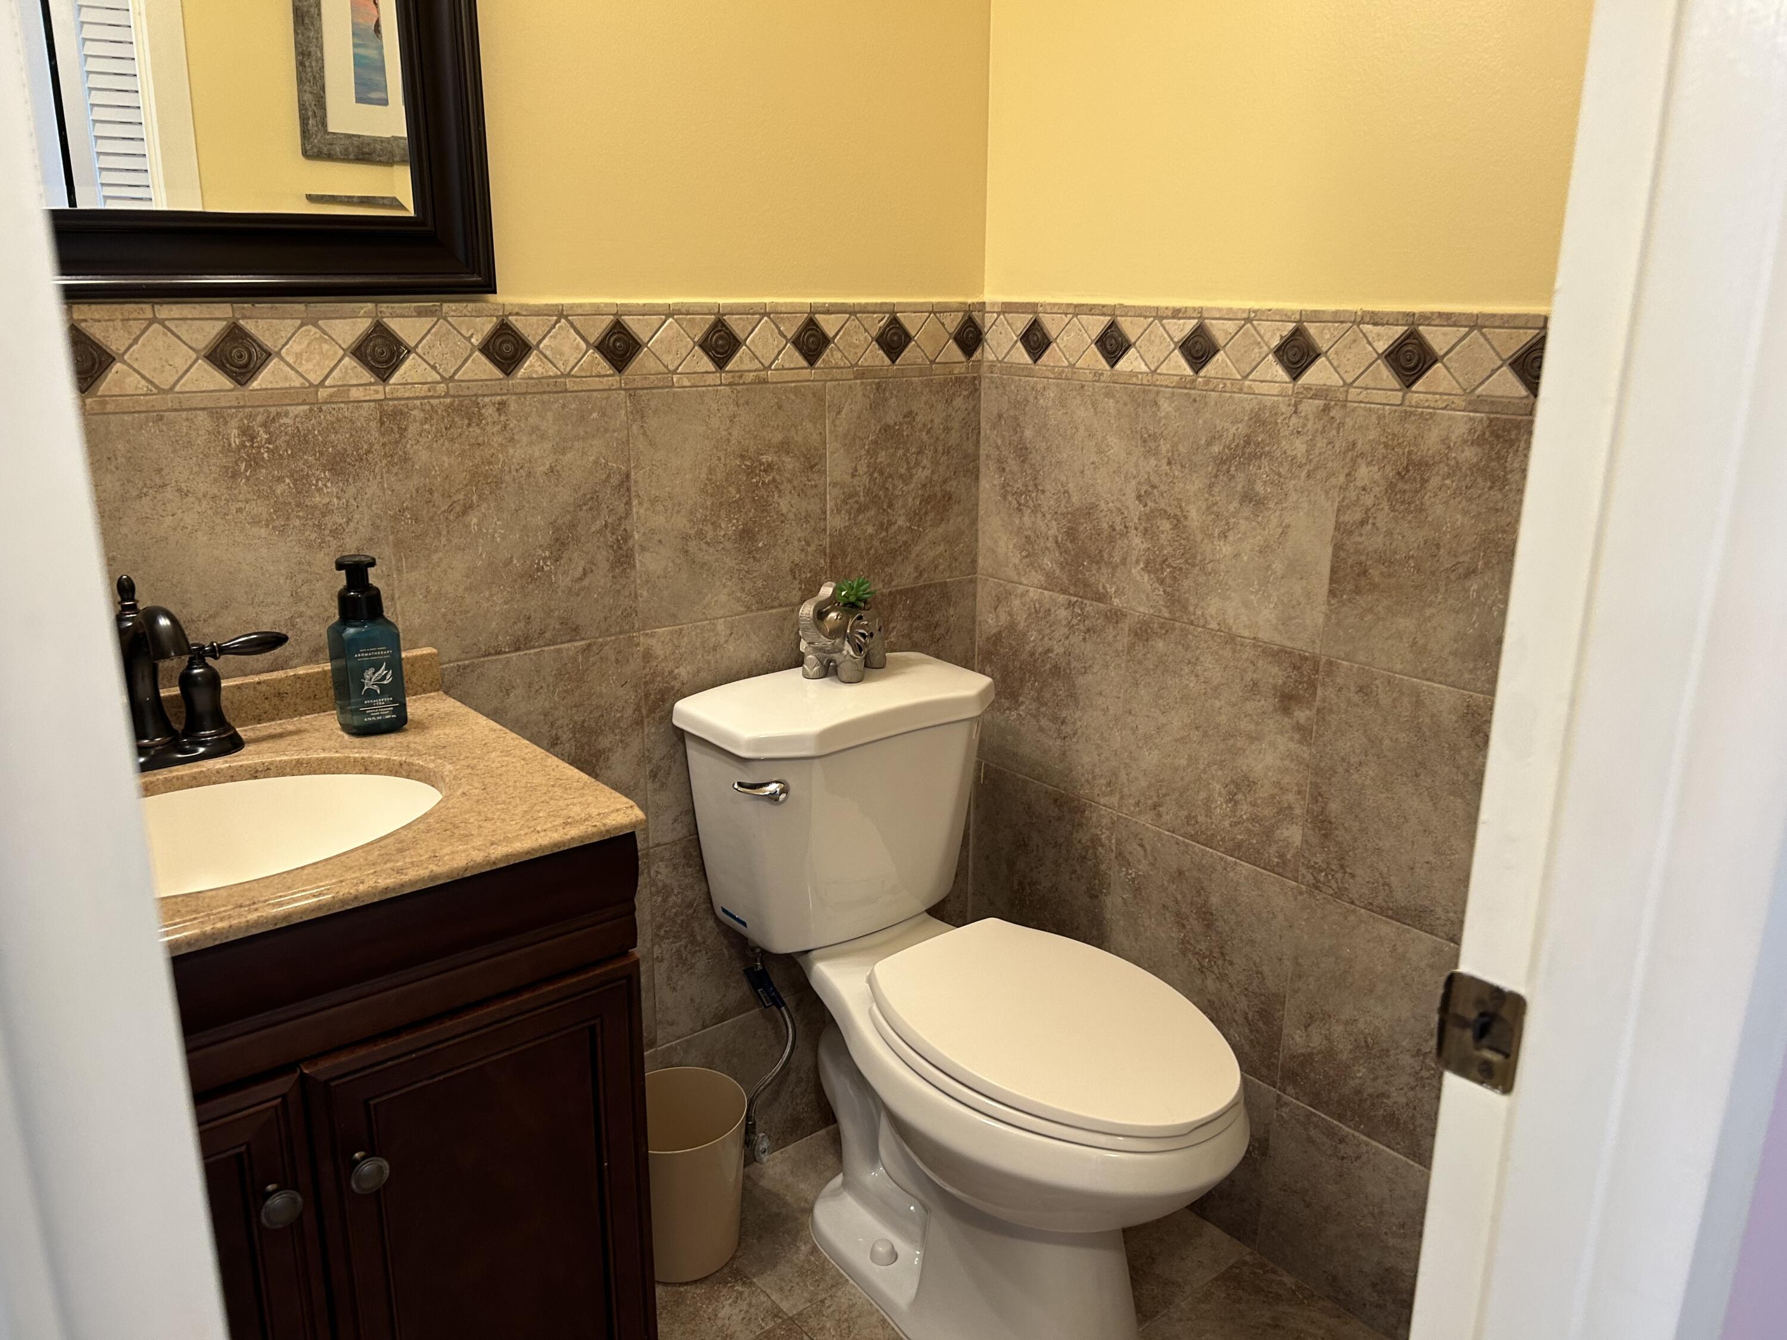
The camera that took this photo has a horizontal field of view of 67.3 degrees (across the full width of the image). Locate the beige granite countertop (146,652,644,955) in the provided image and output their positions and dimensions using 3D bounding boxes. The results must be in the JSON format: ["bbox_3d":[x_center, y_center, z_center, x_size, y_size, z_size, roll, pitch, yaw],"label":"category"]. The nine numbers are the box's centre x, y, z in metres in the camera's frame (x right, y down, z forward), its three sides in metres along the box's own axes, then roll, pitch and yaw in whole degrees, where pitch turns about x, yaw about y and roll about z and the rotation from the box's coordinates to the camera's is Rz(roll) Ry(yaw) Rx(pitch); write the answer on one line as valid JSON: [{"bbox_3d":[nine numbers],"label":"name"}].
[{"bbox_3d":[-0.628,0.115,1.222,0.640,0.081,0.482,-12,20,-38],"label":"beige granite countertop"}]

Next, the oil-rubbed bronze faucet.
[{"bbox_3d":[-0.704,0.011,1.277,0.274,0.186,0.159,-12,20,-38],"label":"oil-rubbed bronze faucet"}]

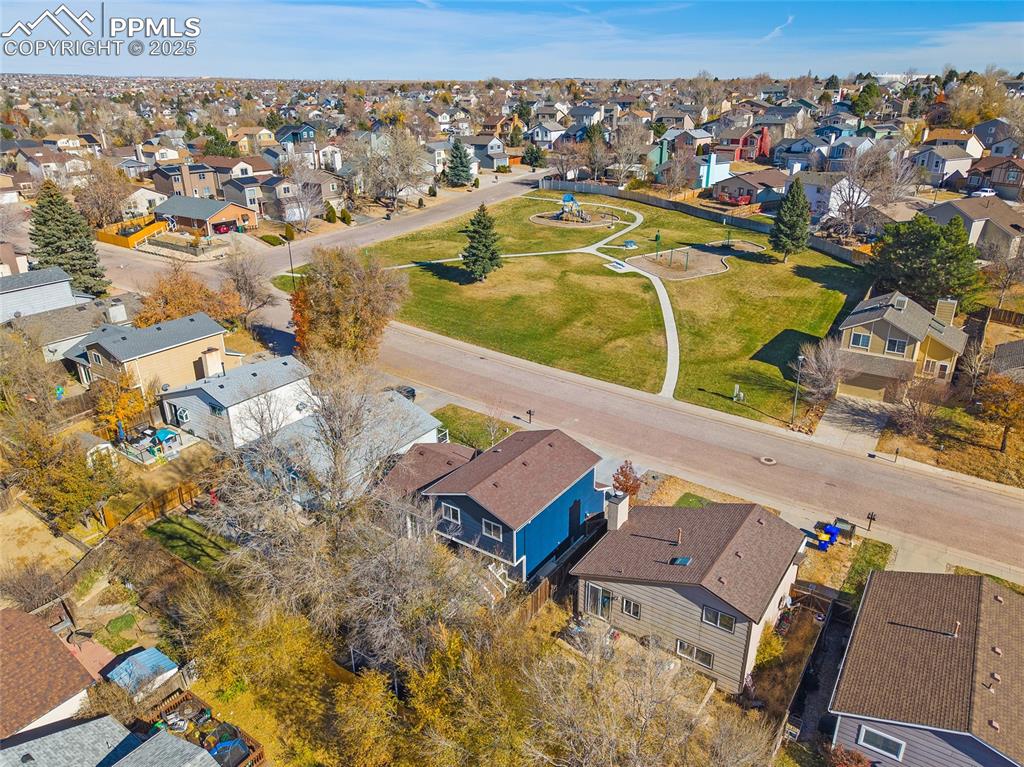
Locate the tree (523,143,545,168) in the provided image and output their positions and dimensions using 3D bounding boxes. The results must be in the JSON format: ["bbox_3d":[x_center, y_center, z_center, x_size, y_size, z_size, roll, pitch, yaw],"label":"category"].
[{"bbox_3d":[5.830,-61.910,192.130,5.960,6.340,5.960,0,23,0],"label":"tree"}]

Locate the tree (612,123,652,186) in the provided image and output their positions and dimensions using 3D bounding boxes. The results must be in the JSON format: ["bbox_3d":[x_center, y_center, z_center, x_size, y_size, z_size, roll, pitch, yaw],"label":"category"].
[{"bbox_3d":[27.450,-52.258,163.000,8.600,14.500,8.400,3,24,9],"label":"tree"}]

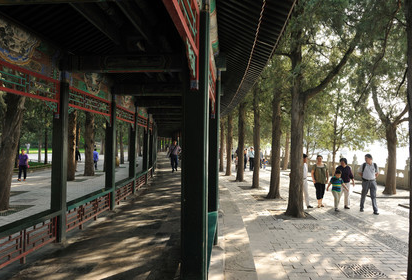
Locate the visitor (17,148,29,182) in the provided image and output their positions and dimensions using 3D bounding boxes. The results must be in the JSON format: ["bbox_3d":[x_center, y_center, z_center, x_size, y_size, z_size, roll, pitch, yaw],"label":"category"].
[{"bbox_3d":[-9.381,1.304,18.586,0.540,1.620,0.360,1,-1,-11],"label":"visitor"}]

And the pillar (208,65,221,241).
[{"bbox_3d":[0.085,0.255,5.282,0.185,2.530,0.185,0,-1,1],"label":"pillar"}]

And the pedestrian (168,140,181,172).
[{"bbox_3d":[-1.577,0.833,18.392,0.580,1.640,0.400,0,-1,-3],"label":"pedestrian"}]

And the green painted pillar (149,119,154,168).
[{"bbox_3d":[-2.343,0.351,15.631,0.185,2.530,0.185,0,-1,-3],"label":"green painted pillar"}]

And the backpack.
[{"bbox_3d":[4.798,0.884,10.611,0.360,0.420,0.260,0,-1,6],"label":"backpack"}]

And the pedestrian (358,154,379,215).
[{"bbox_3d":[4.733,1.262,10.487,0.560,1.710,0.480,0,-1,6],"label":"pedestrian"}]

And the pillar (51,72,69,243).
[{"bbox_3d":[-2.176,0.241,5.408,0.185,2.530,0.185,0,-1,1],"label":"pillar"}]

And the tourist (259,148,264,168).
[{"bbox_3d":[4.373,1.504,29.286,0.500,1.640,0.380,0,-1,9],"label":"tourist"}]

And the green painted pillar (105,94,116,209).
[{"bbox_3d":[-2.087,0.270,7.974,0.185,2.530,0.185,0,-1,1],"label":"green painted pillar"}]

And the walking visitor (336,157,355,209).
[{"bbox_3d":[4.344,1.338,11.236,0.540,1.580,0.400,0,-1,6],"label":"walking visitor"}]

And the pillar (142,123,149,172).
[{"bbox_3d":[-2.172,0.325,13.082,0.185,2.530,0.185,0,-1,-2],"label":"pillar"}]

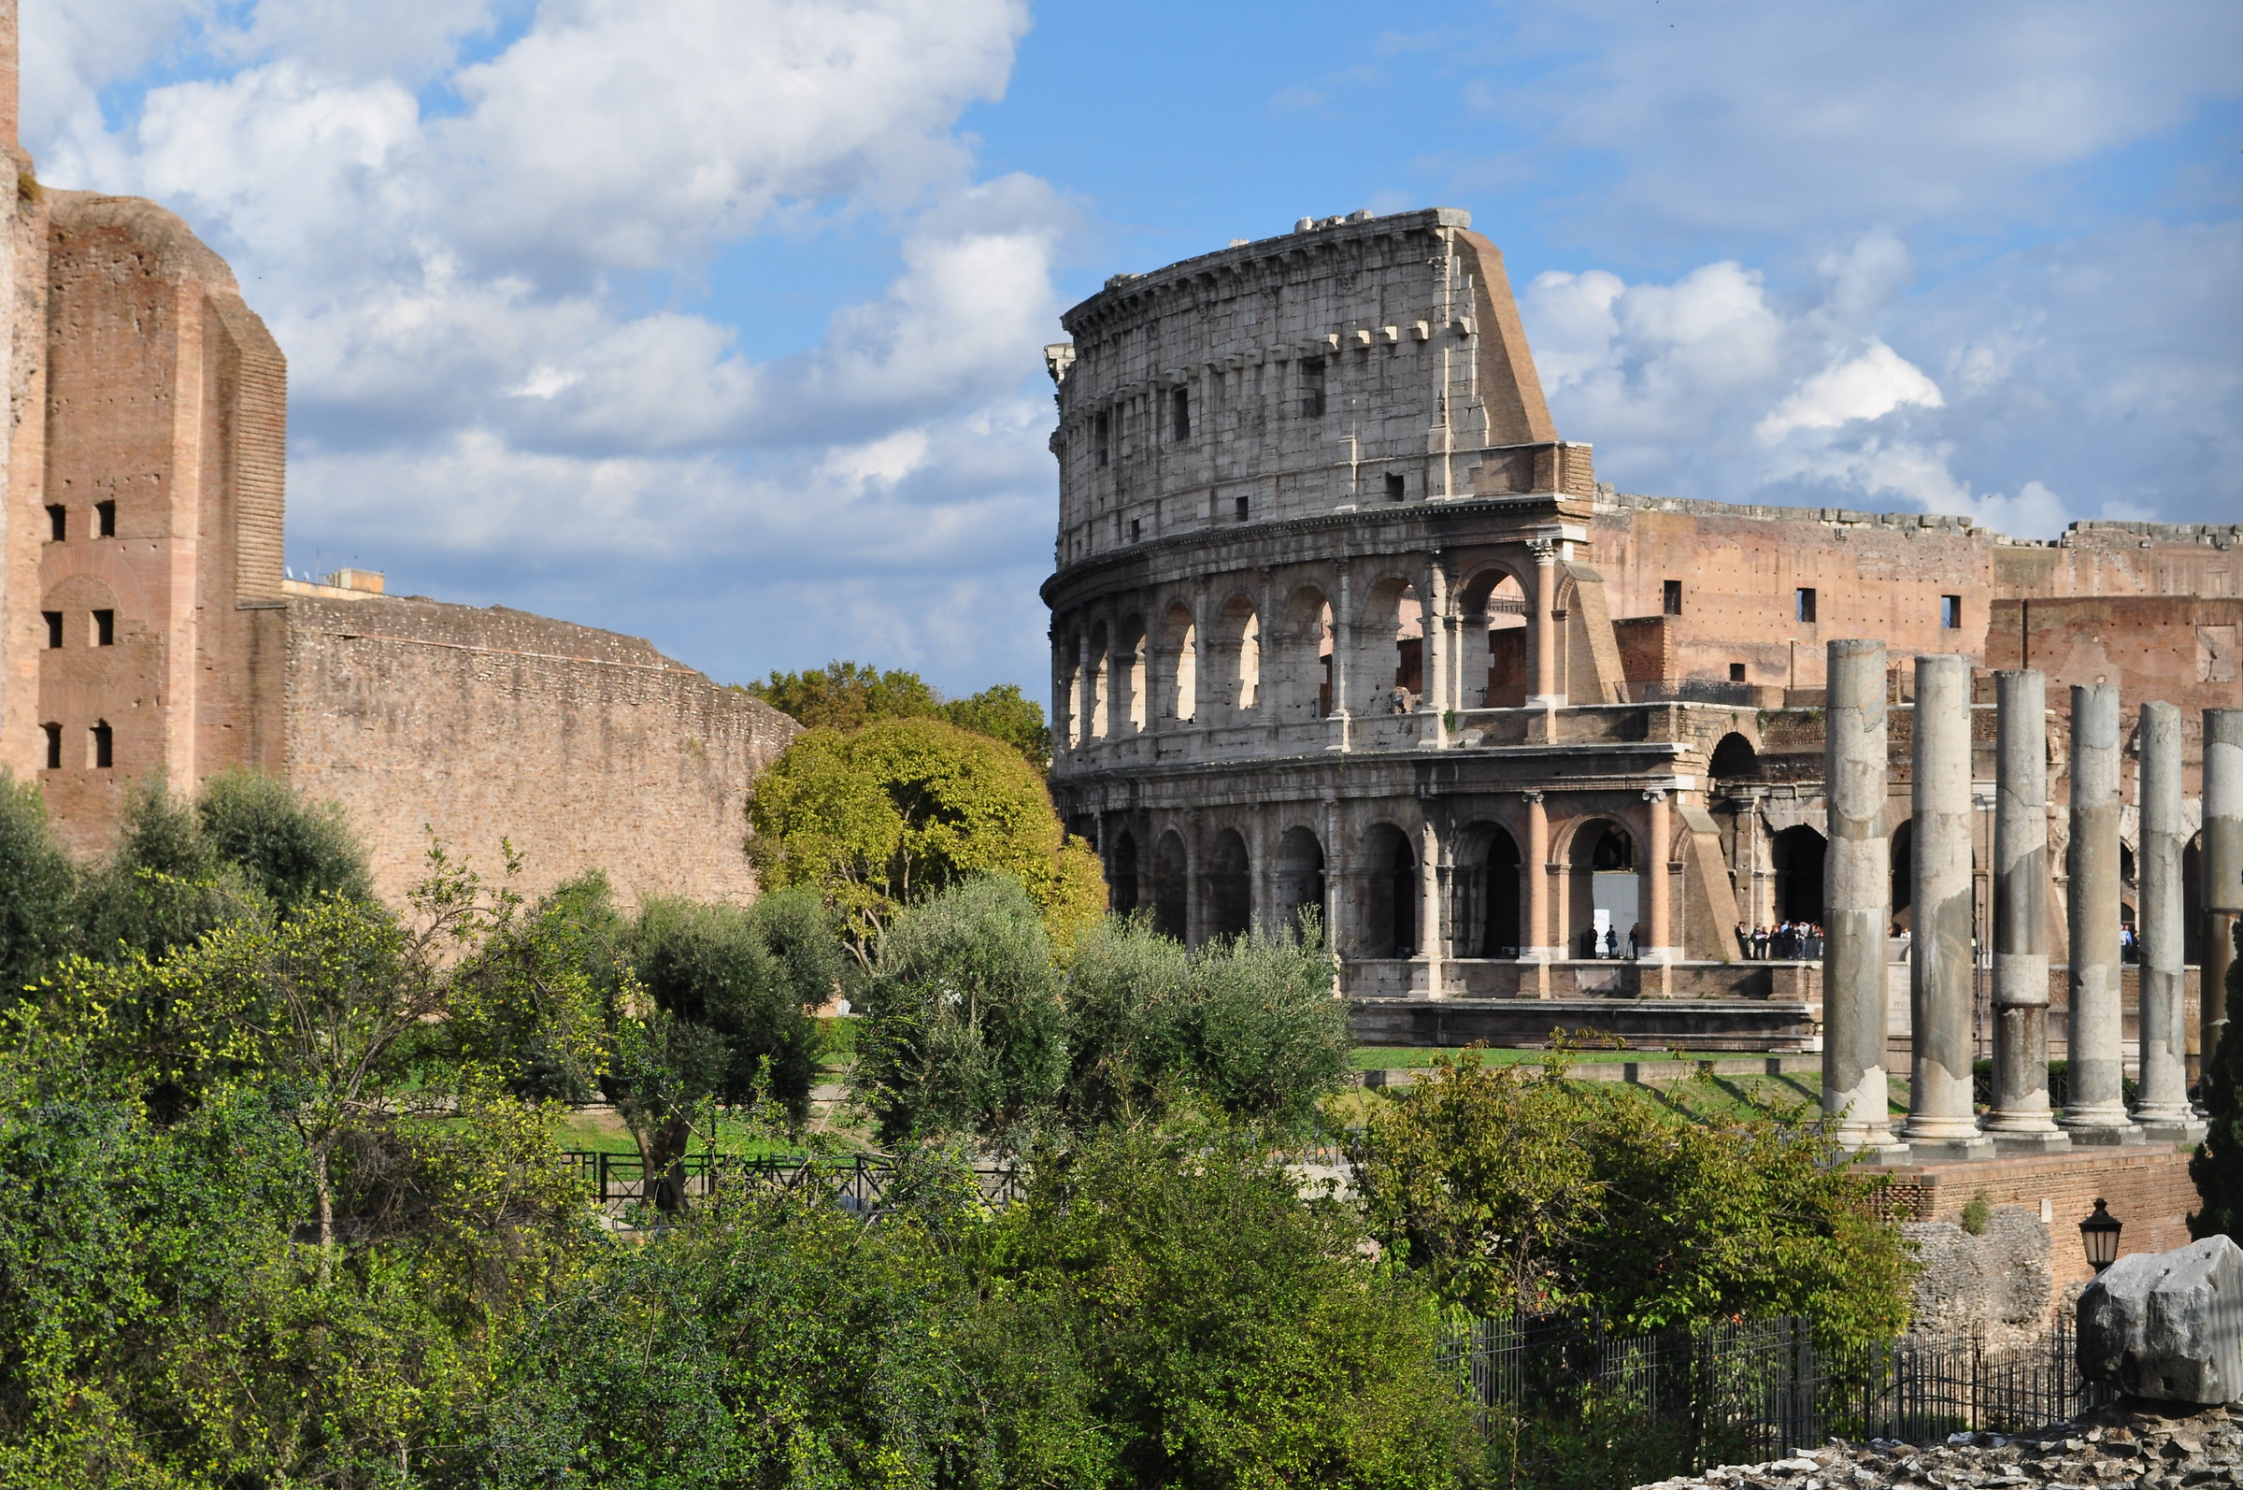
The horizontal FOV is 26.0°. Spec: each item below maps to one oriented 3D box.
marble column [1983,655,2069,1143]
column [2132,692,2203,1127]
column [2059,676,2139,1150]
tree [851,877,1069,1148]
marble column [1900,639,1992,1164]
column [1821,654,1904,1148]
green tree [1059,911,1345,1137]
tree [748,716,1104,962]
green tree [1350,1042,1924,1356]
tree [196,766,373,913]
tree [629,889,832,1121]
[{"bbox_3d":[17.757,3.243,95.655,1.500,9.337,1.500,-1,-3,28],"label":"marble column"},{"bbox_3d":[22.350,3.693,104.340,1.500,9.337,1.500,-1,-3,28],"label":"column"},{"bbox_3d":[20.053,3.468,99.997,1.500,9.337,1.500,-1,-3,28],"label":"column"},{"bbox_3d":[-2.890,5.198,87.000,3.926,5.654,4.000,1,-3,0],"label":"tree"},{"bbox_3d":[15.461,3.017,91.313,1.500,9.337,1.500,-1,-3,28],"label":"marble column"},{"bbox_3d":[13.164,2.792,86.970,1.500,9.337,1.500,-1,-3,28],"label":"column"},{"bbox_3d":[1.542,5.591,89.000,5.302,4.981,4.600,1,-3,0],"label":"green tree"},{"bbox_3d":[-4.407,2.971,109.000,7.989,7.241,7.500,1,-3,0],"label":"tree"},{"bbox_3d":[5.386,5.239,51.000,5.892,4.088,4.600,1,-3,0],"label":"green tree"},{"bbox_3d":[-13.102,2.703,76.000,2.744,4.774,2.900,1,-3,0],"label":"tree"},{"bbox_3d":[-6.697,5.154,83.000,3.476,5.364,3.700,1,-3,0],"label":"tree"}]

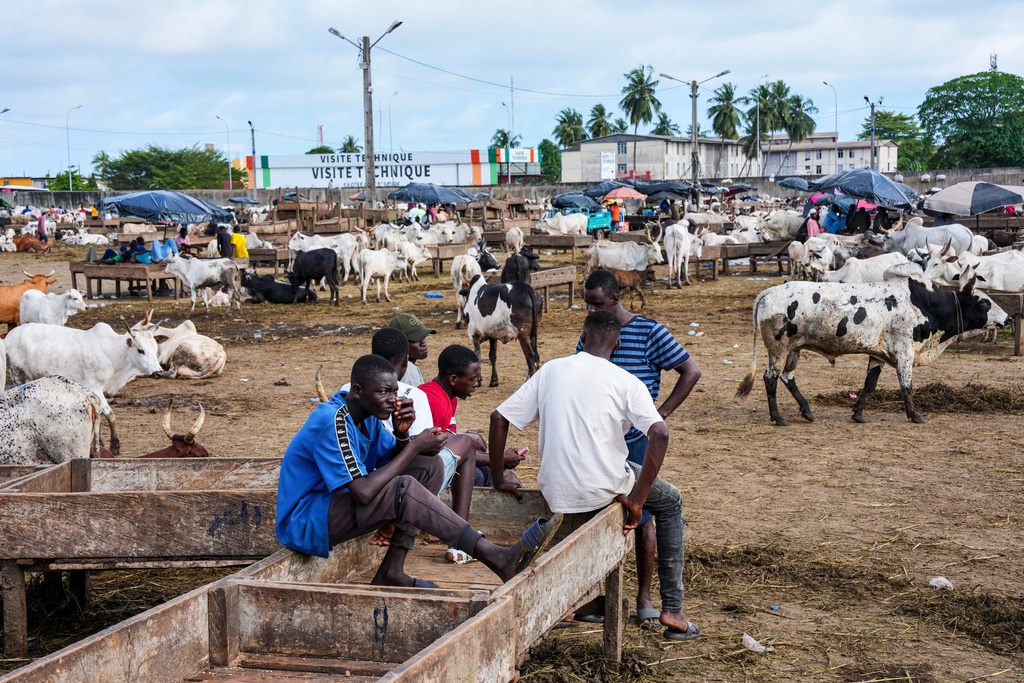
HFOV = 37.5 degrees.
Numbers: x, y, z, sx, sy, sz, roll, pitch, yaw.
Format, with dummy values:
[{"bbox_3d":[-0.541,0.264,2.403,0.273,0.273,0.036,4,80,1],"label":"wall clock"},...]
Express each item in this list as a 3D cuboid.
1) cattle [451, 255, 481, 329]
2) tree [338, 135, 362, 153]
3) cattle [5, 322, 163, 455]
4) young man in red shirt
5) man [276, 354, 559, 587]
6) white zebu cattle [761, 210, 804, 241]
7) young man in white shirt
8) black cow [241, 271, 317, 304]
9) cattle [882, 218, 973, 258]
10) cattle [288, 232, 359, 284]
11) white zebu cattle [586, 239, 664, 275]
[{"bbox_3d":[-0.736,-0.861,24.133,0.480,1.170,1.800,-1,6,4],"label":"cattle"},{"bbox_3d":[-31.064,-32.551,290.000,5.000,14.400,5.000,-1,6,0],"label":"tree"},{"bbox_3d":[-3.695,0.338,12.941,1.850,1.120,0.520,3,7,35],"label":"cattle"},{"bbox_3d":[-0.177,0.686,7.300,0.680,1.300,0.500,0,6,9],"label":"young man in red shirt"},{"bbox_3d":[-0.330,0.555,6.005,1.130,0.990,0.560,1,6,20],"label":"man"},{"bbox_3d":[9.127,-3.707,50.500,2.000,1.360,0.600,-7,8,-45],"label":"white zebu cattle"},{"bbox_3d":[0.366,0.625,6.780,0.840,1.480,0.740,1,6,24],"label":"young man in white shirt"},{"bbox_3d":[-4.595,-1.108,29.800,1.520,0.700,0.650,-1,6,-3],"label":"black cow"},{"bbox_3d":[8.785,-1.918,31.800,1.900,1.420,0.600,-2,6,-6],"label":"cattle"},{"bbox_3d":[-4.588,-2.003,36.500,1.750,1.220,0.500,1,6,22],"label":"cattle"},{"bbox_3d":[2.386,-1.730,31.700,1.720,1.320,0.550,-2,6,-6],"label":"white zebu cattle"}]

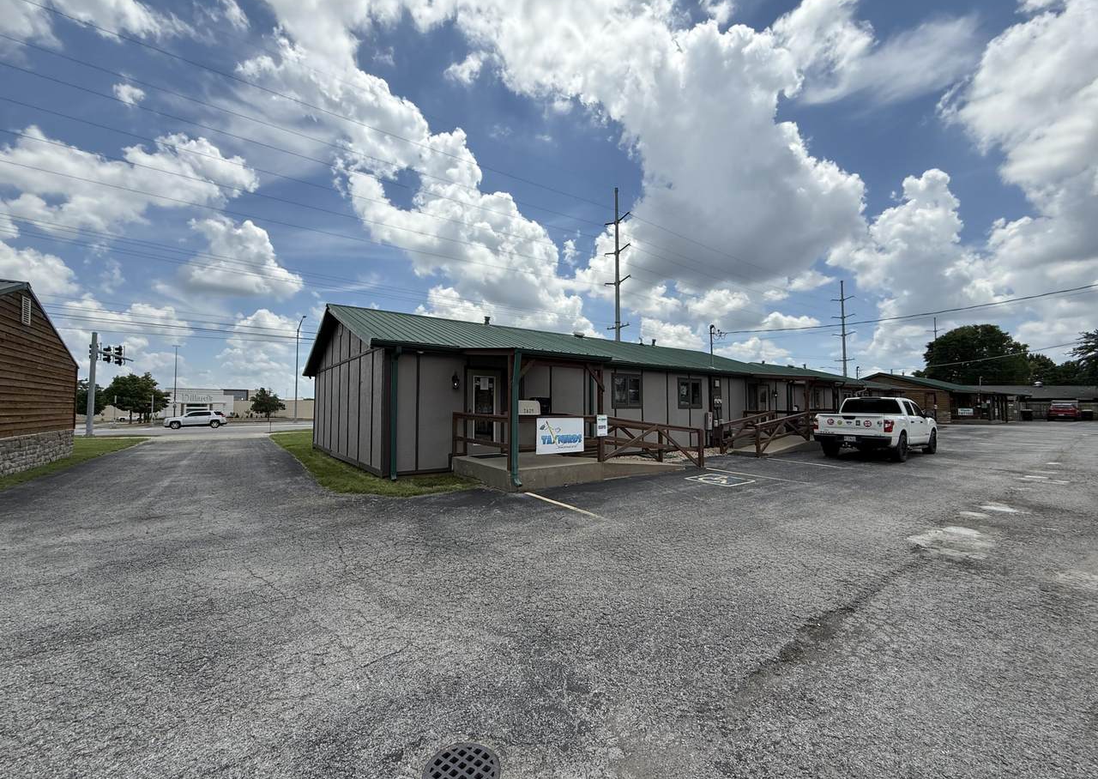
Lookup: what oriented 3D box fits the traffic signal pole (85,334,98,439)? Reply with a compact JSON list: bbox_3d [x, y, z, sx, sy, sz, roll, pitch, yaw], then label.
[{"bbox_3d":[-28.569,-0.371,27.789,0.400,6.490,0.400,2,-3,-36],"label":"traffic signal pole"}]

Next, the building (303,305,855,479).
[{"bbox_3d":[5.341,0.163,21.470,29.150,4.600,10.650,2,-3,-36],"label":"building"}]

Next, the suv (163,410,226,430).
[{"bbox_3d":[-33.593,2.848,42.193,4.700,1.700,1.850,2,-3,-36],"label":"suv"}]

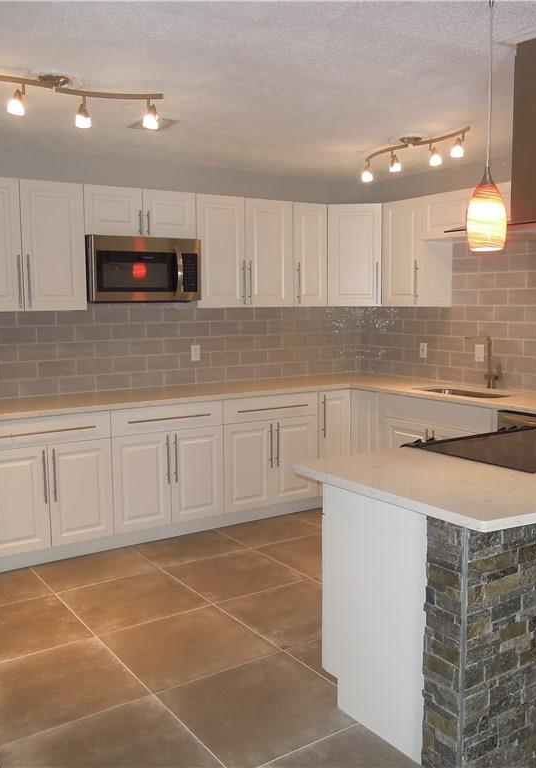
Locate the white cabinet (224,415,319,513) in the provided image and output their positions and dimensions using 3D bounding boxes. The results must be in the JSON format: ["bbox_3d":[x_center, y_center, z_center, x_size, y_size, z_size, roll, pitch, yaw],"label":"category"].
[{"bbox_3d":[-0.133,0.511,5.130,0.785,0.588,0.622,-5,7,-34],"label":"white cabinet"}]

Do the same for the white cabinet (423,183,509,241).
[{"bbox_3d":[1.477,-1.119,4.617,0.329,0.297,0.955,-5,7,-34],"label":"white cabinet"}]

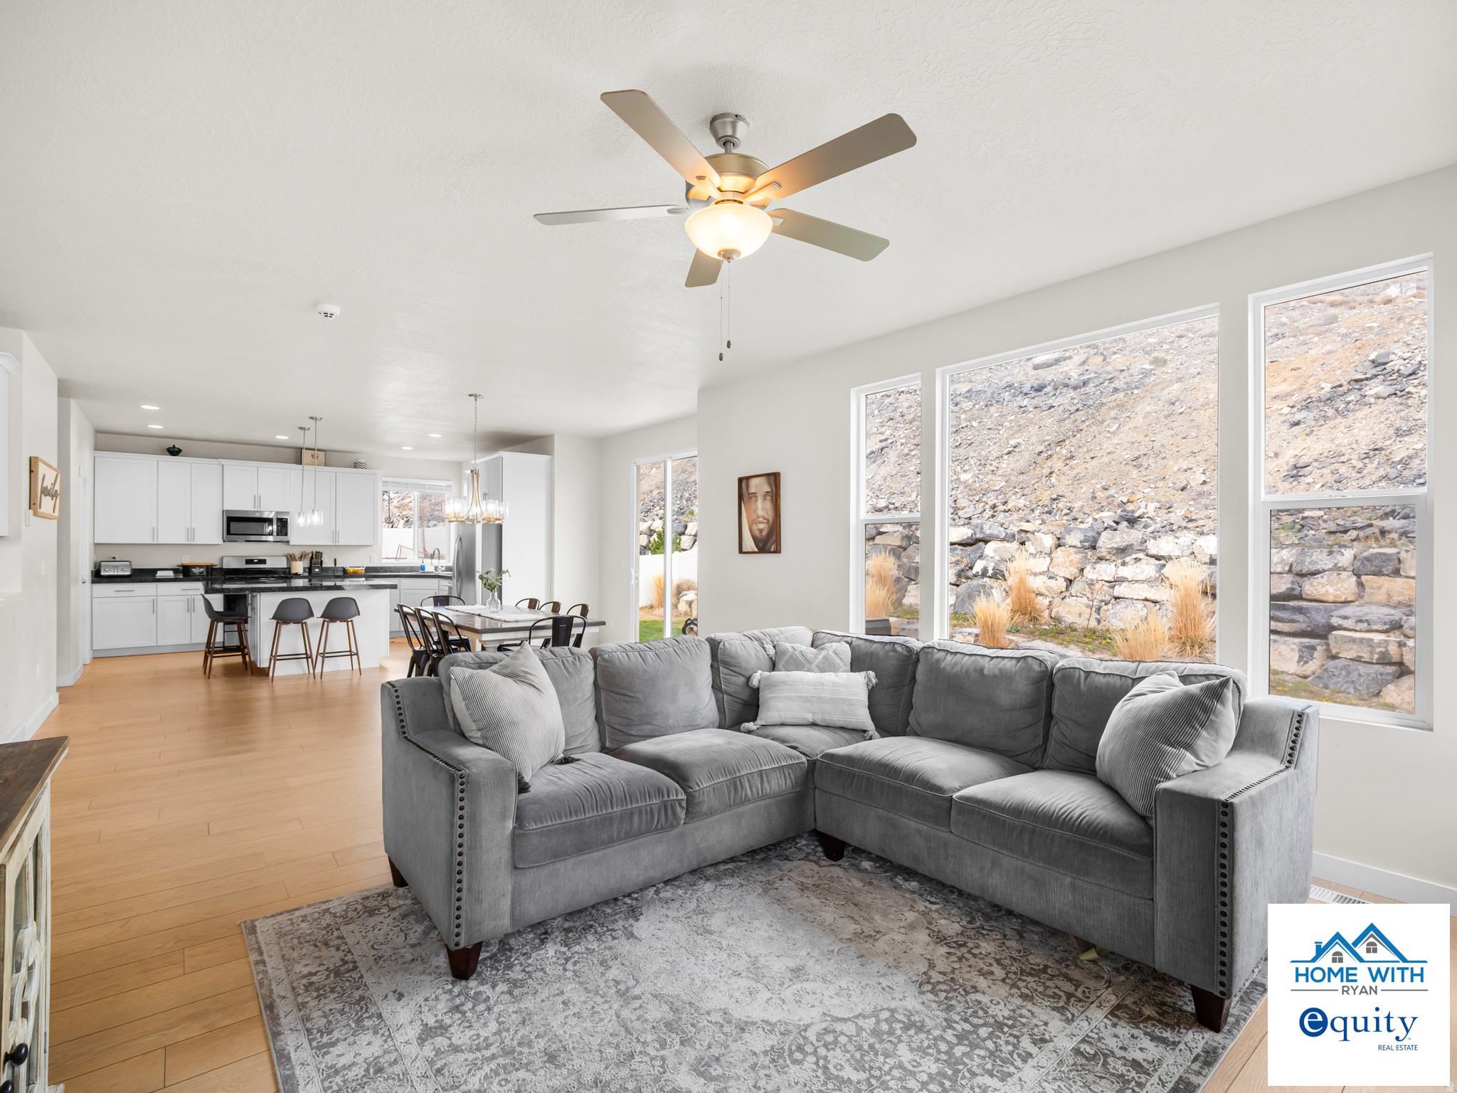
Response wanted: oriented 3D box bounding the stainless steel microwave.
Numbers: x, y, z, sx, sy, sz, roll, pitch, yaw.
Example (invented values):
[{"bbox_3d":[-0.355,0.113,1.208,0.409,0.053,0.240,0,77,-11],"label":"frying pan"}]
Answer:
[{"bbox_3d":[-6.539,-0.266,9.321,0.753,0.420,0.400,1,-1,-40],"label":"stainless steel microwave"}]

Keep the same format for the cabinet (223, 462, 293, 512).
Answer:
[{"bbox_3d":[-6.491,-0.790,9.292,0.770,0.635,0.340,0,0,-37],"label":"cabinet"}]

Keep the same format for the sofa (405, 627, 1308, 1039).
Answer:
[{"bbox_3d":[0.338,0.904,2.604,2.520,0.890,2.530,1,-1,-40],"label":"sofa"}]

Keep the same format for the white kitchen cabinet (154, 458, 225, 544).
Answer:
[{"bbox_3d":[-7.098,-0.569,8.889,0.678,1.075,0.340,1,-1,-40],"label":"white kitchen cabinet"}]

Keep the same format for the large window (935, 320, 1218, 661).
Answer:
[{"bbox_3d":[1.794,-0.222,3.679,0.110,1.780,1.510,0,0,-37],"label":"large window"}]

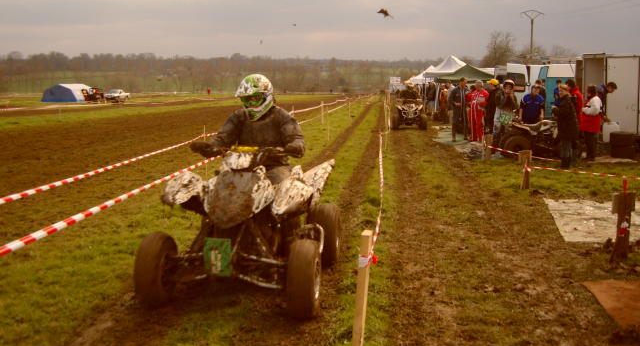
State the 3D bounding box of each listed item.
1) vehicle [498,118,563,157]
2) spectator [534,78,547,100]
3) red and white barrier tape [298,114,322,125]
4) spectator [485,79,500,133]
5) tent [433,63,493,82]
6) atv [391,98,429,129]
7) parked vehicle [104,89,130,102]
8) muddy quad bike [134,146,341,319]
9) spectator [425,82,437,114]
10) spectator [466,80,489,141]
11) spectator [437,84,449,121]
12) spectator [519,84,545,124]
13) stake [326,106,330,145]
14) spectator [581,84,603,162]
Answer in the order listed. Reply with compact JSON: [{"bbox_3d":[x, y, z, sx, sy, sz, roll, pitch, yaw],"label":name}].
[{"bbox_3d":[4.851,-0.818,14.500,1.750,1.000,1.120,-3,8,-22],"label":"vehicle"},{"bbox_3d":[5.603,-1.494,16.544,0.500,1.750,0.340,1,7,11],"label":"spectator"},{"bbox_3d":[-0.174,-1.250,14.744,0.050,0.120,4.600,1,7,6],"label":"red and white barrier tape"},{"bbox_3d":[5.411,-2.080,20.300,0.420,1.720,0.530,-8,11,-44],"label":"spectator"},{"bbox_3d":[7.250,-4.132,33.043,3.000,2.800,3.000,1,7,6],"label":"tent"},{"bbox_3d":[3.070,-2.041,22.200,1.200,1.100,1.800,1,8,7],"label":"atv"},{"bbox_3d":[-26.200,-9.979,83.408,1.720,1.660,4.600,1,7,10],"label":"parked vehicle"},{"bbox_3d":[-0.525,0.308,4.939,1.200,1.100,1.760,1,7,8],"label":"muddy quad bike"},{"bbox_3d":[5.550,-3.742,32.500,0.420,1.720,0.550,8,11,44],"label":"spectator"},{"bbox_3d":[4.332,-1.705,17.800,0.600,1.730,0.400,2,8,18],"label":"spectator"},{"bbox_3d":[5.395,-3.105,28.500,0.530,1.680,0.400,5,9,32],"label":"spectator"},{"bbox_3d":[5.010,-1.287,15.310,0.600,1.640,0.450,1,7,8],"label":"spectator"},{"bbox_3d":[0.244,-1.401,18.500,0.045,1.060,0.045,-1,7,-6],"label":"stake"},{"bbox_3d":[5.664,-1.043,13.500,0.420,1.620,0.520,2,8,17],"label":"spectator"}]

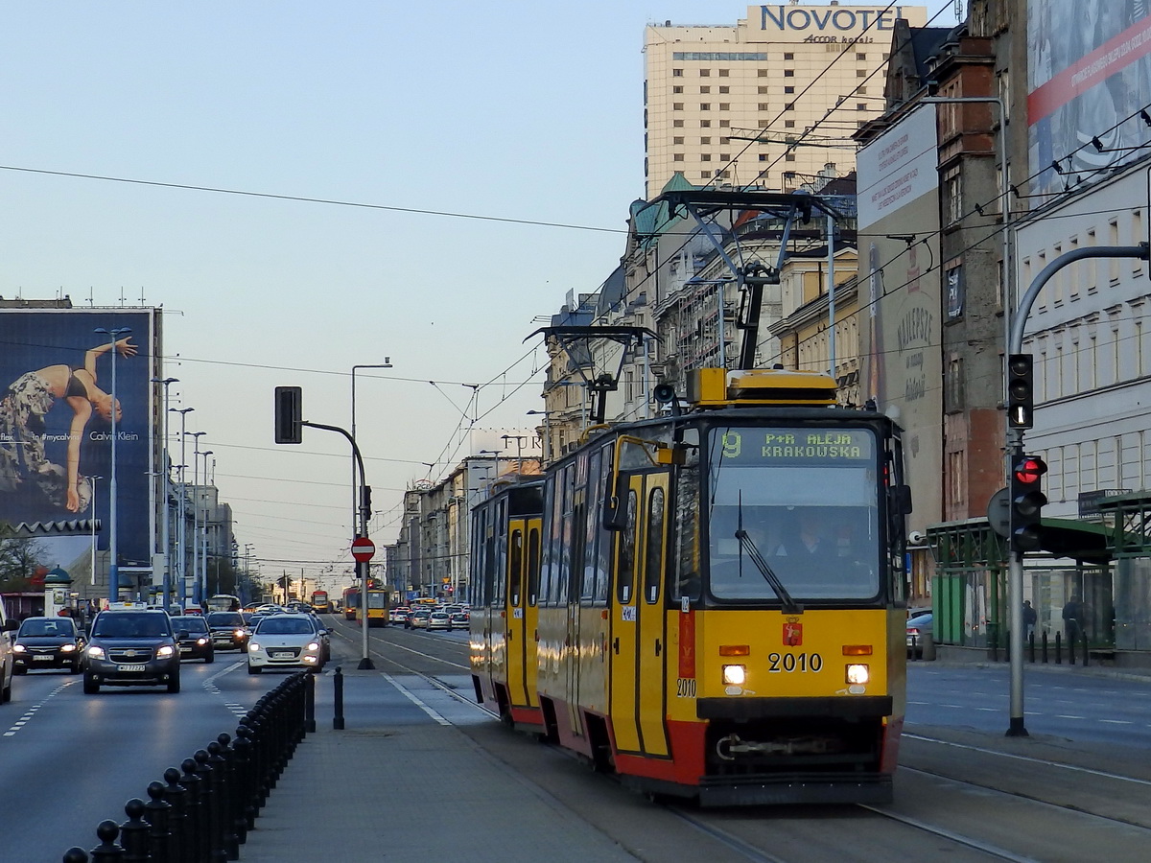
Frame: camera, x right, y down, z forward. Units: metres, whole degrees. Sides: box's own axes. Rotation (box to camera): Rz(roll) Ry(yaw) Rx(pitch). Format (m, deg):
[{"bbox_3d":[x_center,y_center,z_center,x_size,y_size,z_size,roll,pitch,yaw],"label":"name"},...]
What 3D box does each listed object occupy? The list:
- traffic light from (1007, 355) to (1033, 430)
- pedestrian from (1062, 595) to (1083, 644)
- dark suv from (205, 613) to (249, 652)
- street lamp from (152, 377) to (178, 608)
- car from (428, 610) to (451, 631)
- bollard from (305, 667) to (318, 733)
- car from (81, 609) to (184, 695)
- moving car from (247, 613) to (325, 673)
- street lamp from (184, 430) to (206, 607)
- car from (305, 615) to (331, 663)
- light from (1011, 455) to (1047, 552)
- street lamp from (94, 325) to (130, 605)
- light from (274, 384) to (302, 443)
[{"bbox_3d":[4.997,-0.448,25.341,0.260,0.810,0.270,-1,-4,13],"label":"traffic light"},{"bbox_3d":[15.467,5.927,70.565,0.520,1.700,0.360,0,-4,-4],"label":"pedestrian"},{"bbox_3d":[-13.558,7.736,87.561,1.800,1.600,4.500,0,-4,-7],"label":"dark suv"},{"bbox_3d":[-25.505,4.477,140.242,1.820,15.750,0.500,1,-4,-7],"label":"street lamp"},{"bbox_3d":[-9.620,13.271,159.056,1.700,1.460,4.150,0,-4,-6],"label":"car"},{"bbox_3d":[-3.160,3.216,27.072,0.130,0.775,0.130,0,-4,0],"label":"bollard"},{"bbox_3d":[-8.776,4.387,45.063,1.840,1.640,4.650,0,-4,-10],"label":"car"},{"bbox_3d":[-7.491,5.500,58.656,1.850,1.470,4.800,0,-4,-6],"label":"moving car"},{"bbox_3d":[-31.260,7.932,185.866,1.850,15.750,0.500,1,-4,-7],"label":"street lamp"},{"bbox_3d":[-8.653,6.504,71.557,1.780,1.480,4.450,0,-4,-6],"label":"car"},{"bbox_3d":[5.188,0.827,25.827,0.320,1.090,0.370,0,-4,-7],"label":"light"},{"bbox_3d":[-23.473,2.514,114.324,1.870,15.750,0.550,1,-4,-7],"label":"street lamp"},{"bbox_3d":[-7.488,-0.438,58.936,0.680,1.470,0.380,0,-4,-6],"label":"light"}]

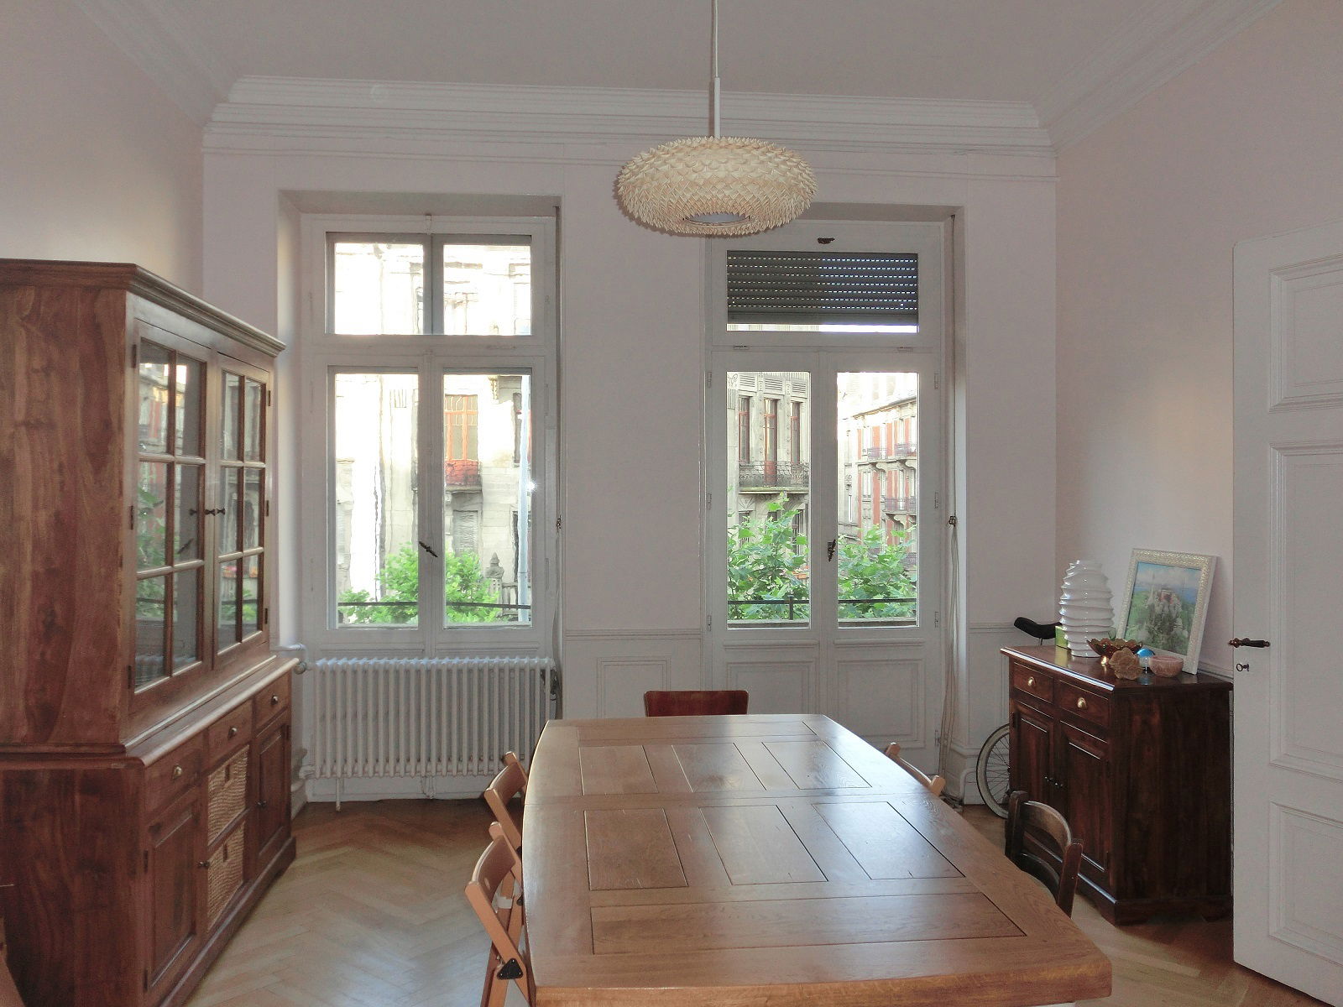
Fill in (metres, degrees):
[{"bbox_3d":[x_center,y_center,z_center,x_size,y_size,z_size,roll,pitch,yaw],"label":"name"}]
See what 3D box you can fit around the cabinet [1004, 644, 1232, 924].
[{"bbox_3d":[1.781,1.089,4.453,0.460,0.857,1.045,0,0,-6],"label":"cabinet"}]

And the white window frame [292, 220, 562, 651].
[{"bbox_3d":[-1.225,-0.339,5.517,1.283,2.231,0.120,0,0,-6],"label":"white window frame"}]

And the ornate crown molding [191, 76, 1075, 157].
[{"bbox_3d":[-0.102,-1.811,5.119,4.120,0.190,0.240,0,0,-6],"label":"ornate crown molding"}]

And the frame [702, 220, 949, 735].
[{"bbox_3d":[0.824,-0.018,5.744,1.333,2.957,0.120,0,0,-6],"label":"frame"}]

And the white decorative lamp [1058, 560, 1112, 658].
[{"bbox_3d":[1.813,0.456,4.745,0.222,0.404,0.222,0,0,-6],"label":"white decorative lamp"}]

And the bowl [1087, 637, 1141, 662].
[{"bbox_3d":[1.824,0.614,4.481,0.212,0.092,0.212,0,0,0],"label":"bowl"}]

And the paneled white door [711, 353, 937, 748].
[{"bbox_3d":[0.821,0.325,5.747,1.259,2.250,0.070,0,0,-6],"label":"paneled white door"}]

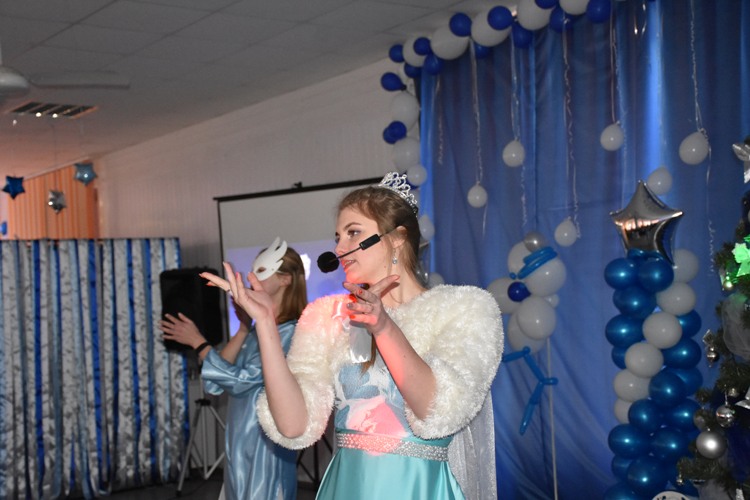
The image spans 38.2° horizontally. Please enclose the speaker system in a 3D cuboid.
[{"bbox_3d":[-1.458,0.485,8.750,0.400,0.650,0.330,-4,-3,26],"label":"speaker system"}]

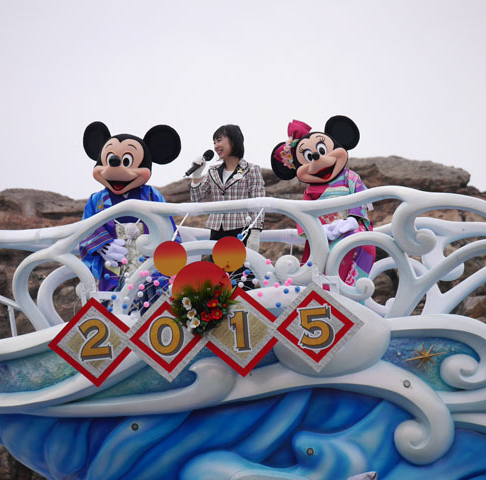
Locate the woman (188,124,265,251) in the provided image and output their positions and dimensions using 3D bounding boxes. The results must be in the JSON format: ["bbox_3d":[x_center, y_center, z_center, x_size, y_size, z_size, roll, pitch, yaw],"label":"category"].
[{"bbox_3d":[-0.102,-0.046,32.927,0.550,1.620,0.400,-5,-6,27],"label":"woman"}]

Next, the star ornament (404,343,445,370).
[{"bbox_3d":[1.306,0.838,32.200,0.300,0.210,0.090,-3,-5,3],"label":"star ornament"}]

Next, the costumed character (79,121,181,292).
[{"bbox_3d":[-0.810,-0.075,32.927,0.750,1.620,0.580,-3,-5,7],"label":"costumed character"}]

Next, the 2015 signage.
[{"bbox_3d":[-0.258,0.676,32.000,2.260,0.680,0.080,-4,-5,2],"label":"2015 signage"}]

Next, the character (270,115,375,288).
[{"bbox_3d":[0.606,-0.110,32.926,0.760,1.640,0.580,-2,-5,-2],"label":"character"}]

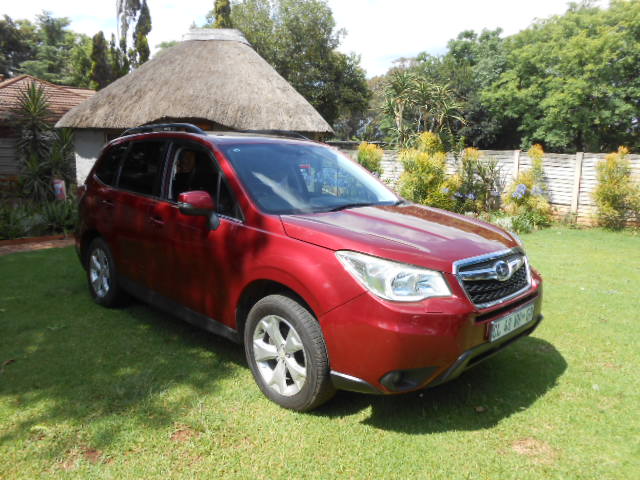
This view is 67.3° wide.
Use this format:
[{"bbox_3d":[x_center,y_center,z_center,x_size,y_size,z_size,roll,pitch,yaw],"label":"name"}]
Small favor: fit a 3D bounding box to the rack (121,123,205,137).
[{"bbox_3d":[-1.410,-0.961,4.201,1.500,0.100,0.060,10,13,44],"label":"rack"}]

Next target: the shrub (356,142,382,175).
[{"bbox_3d":[1.405,-1.811,13.950,0.800,2.000,0.800,2,9,0],"label":"shrub"}]

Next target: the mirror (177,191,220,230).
[{"bbox_3d":[-0.801,-0.198,3.121,0.180,0.220,0.250,10,13,44],"label":"mirror"}]

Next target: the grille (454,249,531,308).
[{"bbox_3d":[1.023,0.193,2.715,0.140,0.250,0.770,10,13,44],"label":"grille"}]

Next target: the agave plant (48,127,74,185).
[{"bbox_3d":[-5.630,-1.791,10.468,0.660,1.247,0.660,1,9,0],"label":"agave plant"}]

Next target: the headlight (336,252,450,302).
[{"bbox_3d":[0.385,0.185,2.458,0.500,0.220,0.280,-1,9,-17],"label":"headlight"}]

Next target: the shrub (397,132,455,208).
[{"bbox_3d":[2.823,-1.724,13.076,1.500,2.350,1.400,2,9,0],"label":"shrub"}]

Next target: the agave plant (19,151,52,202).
[{"bbox_3d":[-6.002,-1.314,10.140,0.750,1.048,0.750,1,9,0],"label":"agave plant"}]

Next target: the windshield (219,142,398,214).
[{"bbox_3d":[-0.080,-0.529,3.684,1.440,0.200,0.880,-7,44,-44],"label":"windshield"}]

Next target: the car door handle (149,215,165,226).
[{"bbox_3d":[-1.230,-0.143,3.604,0.055,0.045,0.205,-7,12,-44],"label":"car door handle"}]

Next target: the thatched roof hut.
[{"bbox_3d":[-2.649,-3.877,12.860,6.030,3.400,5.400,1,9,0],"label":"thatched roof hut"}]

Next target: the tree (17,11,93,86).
[{"bbox_3d":[-15.058,-8.098,27.728,4.800,9.700,4.800,2,9,0],"label":"tree"}]

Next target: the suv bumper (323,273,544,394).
[{"bbox_3d":[0.842,0.457,2.865,1.770,0.510,0.620,-7,12,-44],"label":"suv bumper"}]

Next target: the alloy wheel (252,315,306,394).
[{"bbox_3d":[-0.176,0.650,2.792,0.180,0.470,0.470,-7,12,-44],"label":"alloy wheel"}]

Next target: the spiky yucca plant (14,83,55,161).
[{"bbox_3d":[-5.916,-2.445,9.960,0.880,1.578,0.880,1,9,0],"label":"spiky yucca plant"}]

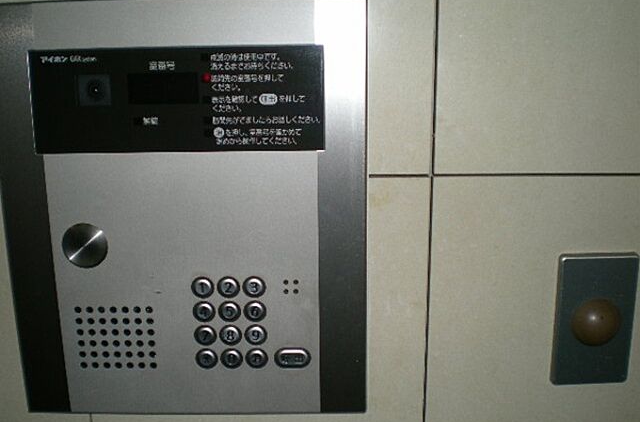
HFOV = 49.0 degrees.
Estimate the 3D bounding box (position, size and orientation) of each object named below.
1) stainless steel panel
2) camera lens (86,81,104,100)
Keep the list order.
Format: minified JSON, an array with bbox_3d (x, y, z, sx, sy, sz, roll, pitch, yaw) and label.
[{"bbox_3d":[-0.112,0.067,0.597,0.224,0.234,0.015,0,13,1],"label":"stainless steel panel"},{"bbox_3d":[-0.179,-0.098,0.564,0.015,0.015,0.010,0,13,1],"label":"camera lens"}]

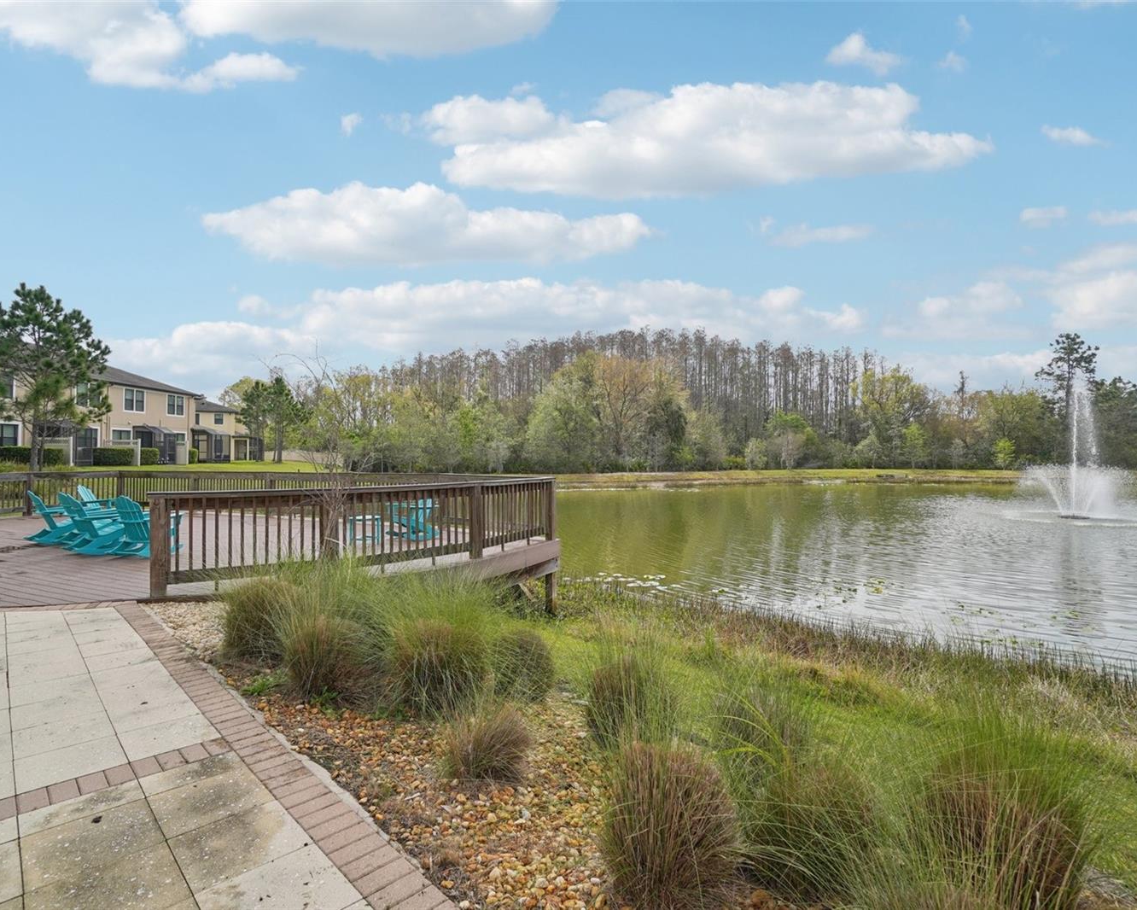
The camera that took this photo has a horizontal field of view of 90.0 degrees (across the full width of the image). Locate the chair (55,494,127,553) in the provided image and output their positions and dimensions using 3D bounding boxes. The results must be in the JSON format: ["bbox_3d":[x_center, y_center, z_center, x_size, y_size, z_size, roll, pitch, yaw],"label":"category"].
[{"bbox_3d":[-7.380,1.062,8.900,0.730,0.910,0.800,0,-1,33],"label":"chair"}]

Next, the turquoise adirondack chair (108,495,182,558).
[{"bbox_3d":[-6.330,1.059,8.600,0.730,0.910,0.800,0,0,15],"label":"turquoise adirondack chair"}]

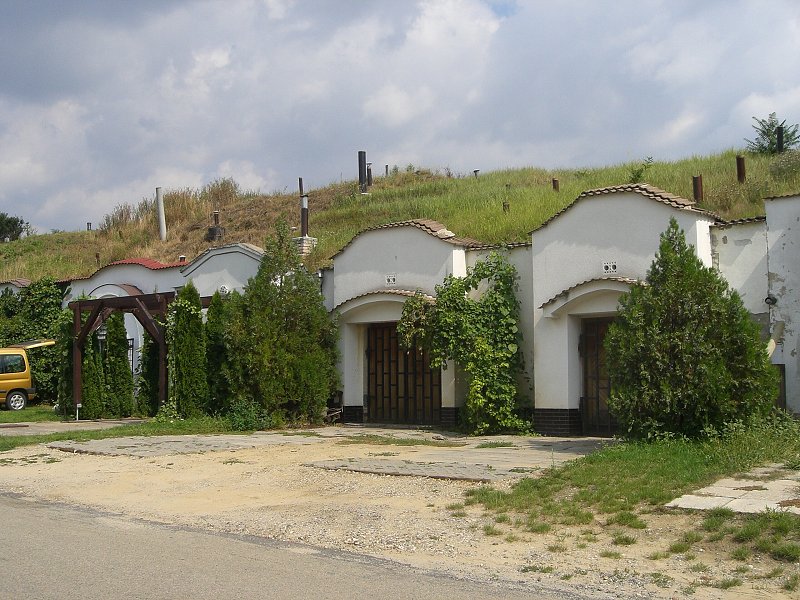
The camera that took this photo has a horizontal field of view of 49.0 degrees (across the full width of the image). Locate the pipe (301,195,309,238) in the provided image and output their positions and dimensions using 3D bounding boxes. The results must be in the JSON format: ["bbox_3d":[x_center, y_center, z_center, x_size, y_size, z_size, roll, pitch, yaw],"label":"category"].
[{"bbox_3d":[-2.410,-2.138,22.334,0.165,1.085,0.165,-1,-6,0],"label":"pipe"}]

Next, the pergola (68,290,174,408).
[{"bbox_3d":[-6.134,1.367,20.524,3.972,2.784,1.100,-4,-7,36],"label":"pergola"}]

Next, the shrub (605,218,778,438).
[{"bbox_3d":[4.507,0.458,13.624,2.600,3.420,2.500,0,-6,0],"label":"shrub"}]

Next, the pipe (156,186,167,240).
[{"bbox_3d":[-7.662,-2.759,28.228,0.180,1.756,0.180,-6,-6,-1],"label":"pipe"}]

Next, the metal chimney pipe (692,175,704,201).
[{"bbox_3d":[5.888,-2.189,17.313,0.180,0.542,0.180,-2,-6,0],"label":"metal chimney pipe"}]

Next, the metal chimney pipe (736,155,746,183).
[{"bbox_3d":[7.857,-2.992,20.210,0.180,0.681,0.180,-1,-6,0],"label":"metal chimney pipe"}]

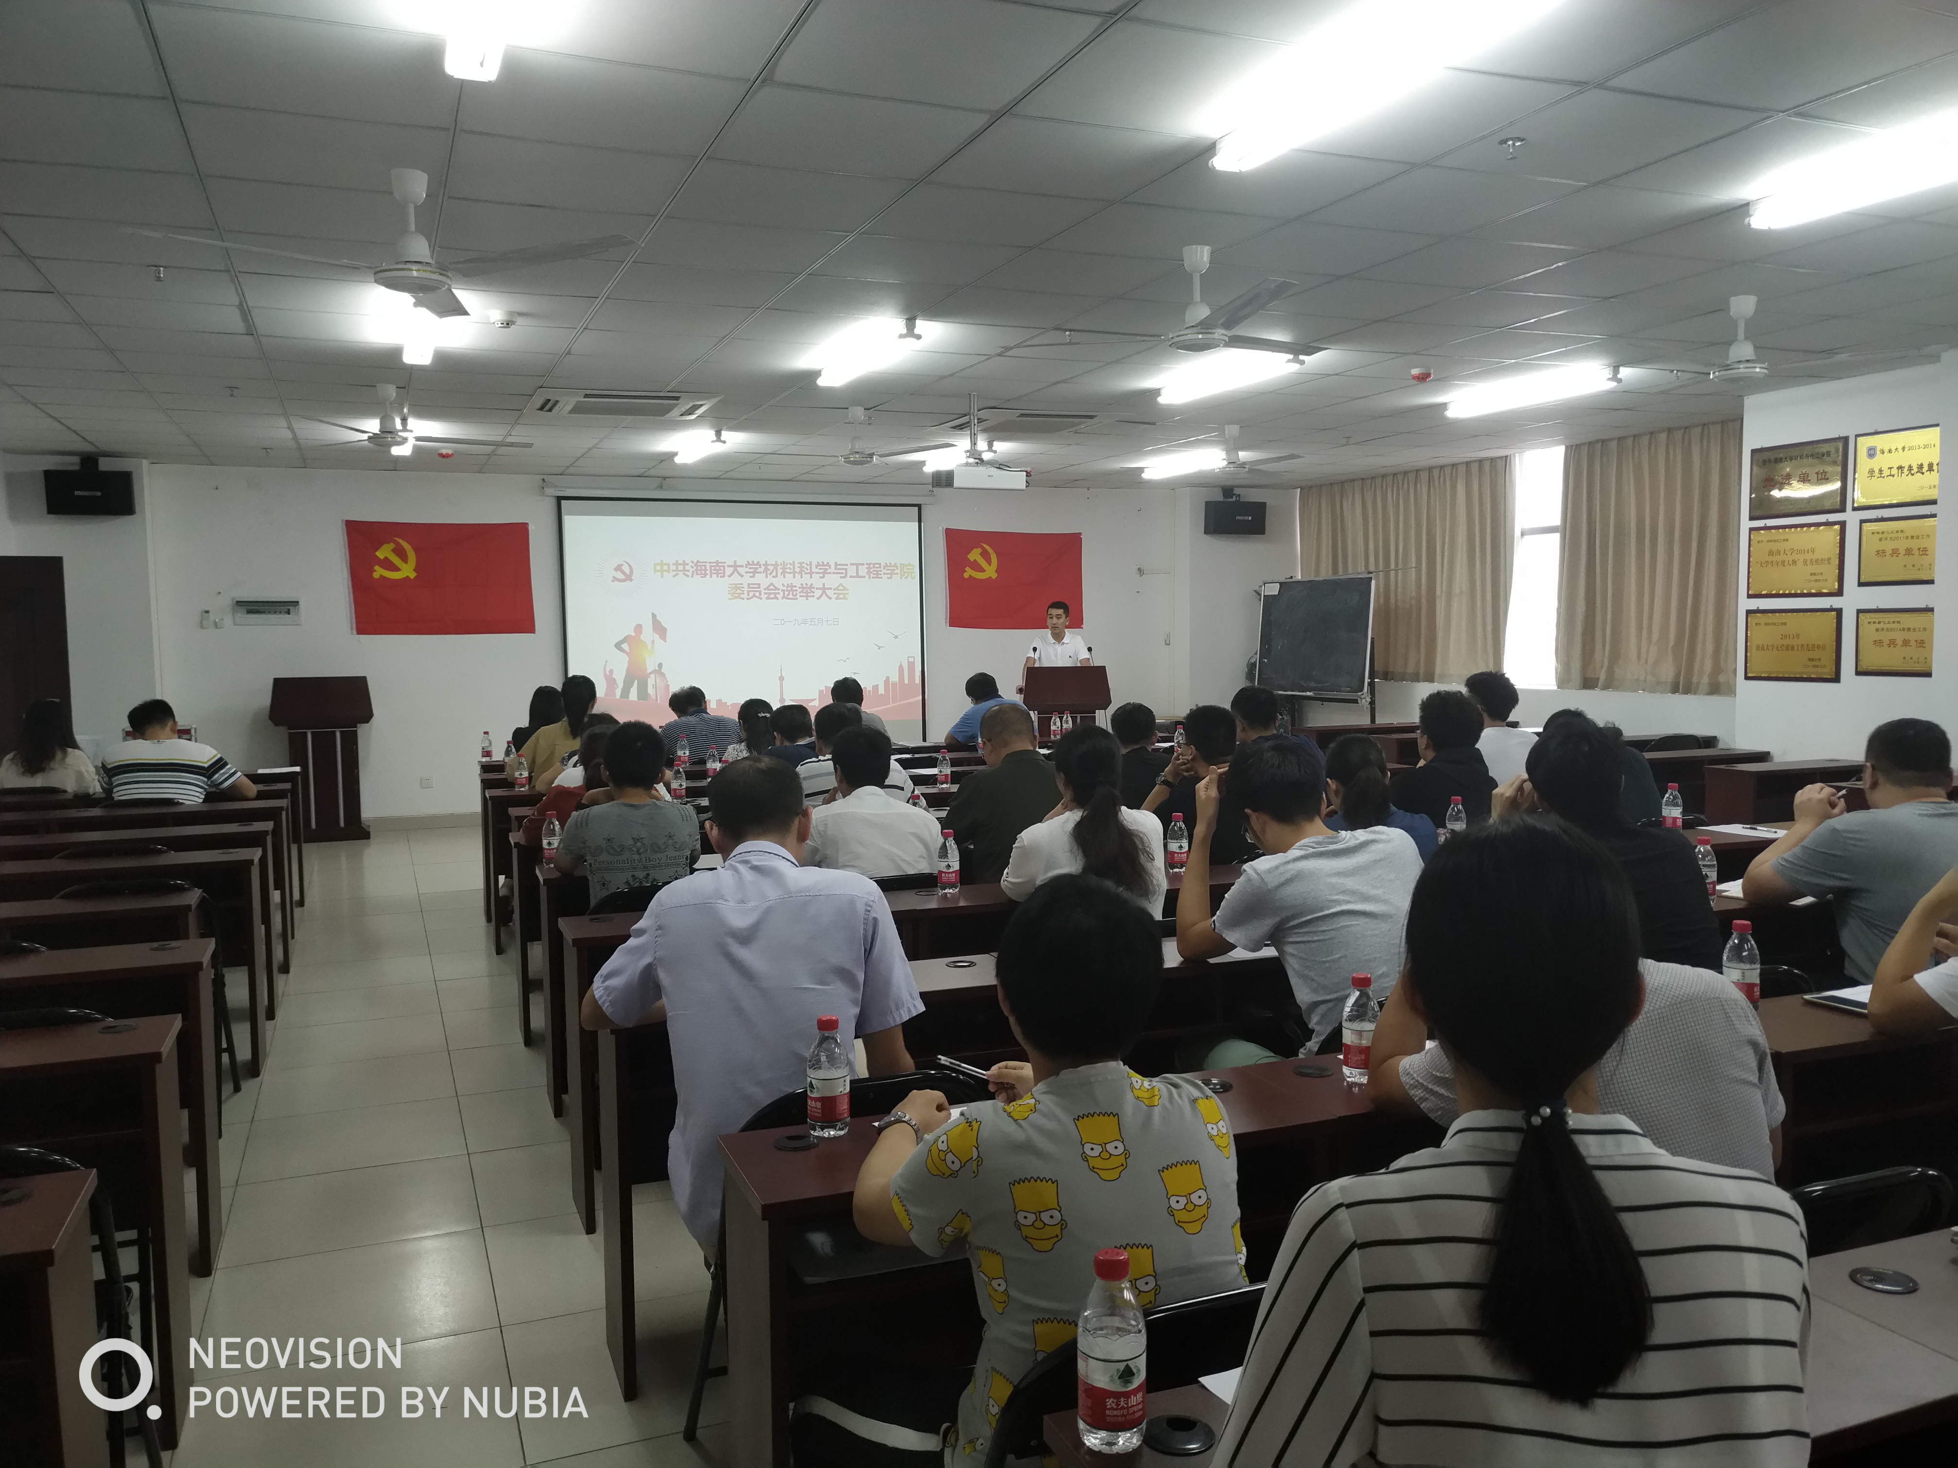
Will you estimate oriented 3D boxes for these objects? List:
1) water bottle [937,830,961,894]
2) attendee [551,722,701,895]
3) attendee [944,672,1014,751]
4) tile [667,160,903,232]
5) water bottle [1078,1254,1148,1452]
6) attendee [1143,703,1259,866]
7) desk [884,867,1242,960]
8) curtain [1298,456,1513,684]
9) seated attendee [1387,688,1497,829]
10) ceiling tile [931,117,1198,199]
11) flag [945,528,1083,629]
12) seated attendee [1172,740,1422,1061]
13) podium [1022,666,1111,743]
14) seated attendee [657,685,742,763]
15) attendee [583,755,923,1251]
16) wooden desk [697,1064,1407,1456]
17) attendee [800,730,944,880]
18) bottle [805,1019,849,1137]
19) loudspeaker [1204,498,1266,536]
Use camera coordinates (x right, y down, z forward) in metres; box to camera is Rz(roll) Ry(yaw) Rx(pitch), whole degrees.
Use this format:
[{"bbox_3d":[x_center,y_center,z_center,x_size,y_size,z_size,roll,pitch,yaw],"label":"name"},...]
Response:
[{"bbox_3d":[-0.086,0.370,4.210,0.065,0.187,0.065,-1,5,0],"label":"water bottle"},{"bbox_3d":[-1.095,0.599,4.499,0.510,1.280,0.750,-2,4,-23],"label":"attendee"},{"bbox_3d":[0.013,0.223,9.314,0.560,1.245,0.750,-3,5,-28],"label":"attendee"},{"bbox_3d":[-0.559,-1.575,4.126,0.610,0.030,0.580,-2,5,-23],"label":"tile"},{"bbox_3d":[0.128,0.588,1.348,0.065,0.190,0.065,0,4,0],"label":"water bottle"},{"bbox_3d":[0.810,0.495,5.292,0.500,1.250,0.750,-3,5,-23],"label":"attendee"},{"bbox_3d":[0.302,0.834,4.277,1.120,0.760,0.400,-4,5,-28],"label":"desk"},{"bbox_3d":[3.878,-1.463,13.234,0.130,1.940,2.916,-3,5,-23],"label":"curtain"},{"bbox_3d":[1.760,0.474,5.528,0.520,1.295,0.740,-3,5,-31],"label":"seated attendee"},{"bbox_3d":[0.238,-1.585,3.890,0.600,0.020,0.600,-3,5,-23],"label":"ceiling tile"},{"bbox_3d":[0.367,-1.492,13.707,1.450,0.940,0.030,-3,5,-23],"label":"flag"},{"bbox_3d":[0.705,0.670,3.162,0.530,1.300,0.800,-2,4,-23],"label":"seated attendee"},{"bbox_3d":[0.686,0.057,11.005,0.710,1.210,0.480,-1,5,-1],"label":"podium"},{"bbox_3d":[-1.826,0.311,8.964,0.540,1.250,0.720,-2,4,-23],"label":"seated attendee"},{"bbox_3d":[-0.427,0.691,2.838,0.660,1.305,0.750,-2,5,-21],"label":"attendee"},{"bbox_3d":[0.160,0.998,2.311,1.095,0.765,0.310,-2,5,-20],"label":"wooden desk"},{"bbox_3d":[-0.383,0.570,4.787,0.500,1.240,0.750,-3,5,-23],"label":"attendee"},{"bbox_3d":[-0.244,0.532,2.226,0.065,0.187,0.065,-3,5,-23],"label":"bottle"},{"bbox_3d":[2.515,-2.114,13.838,0.540,0.330,0.320,-2,5,-7],"label":"loudspeaker"}]

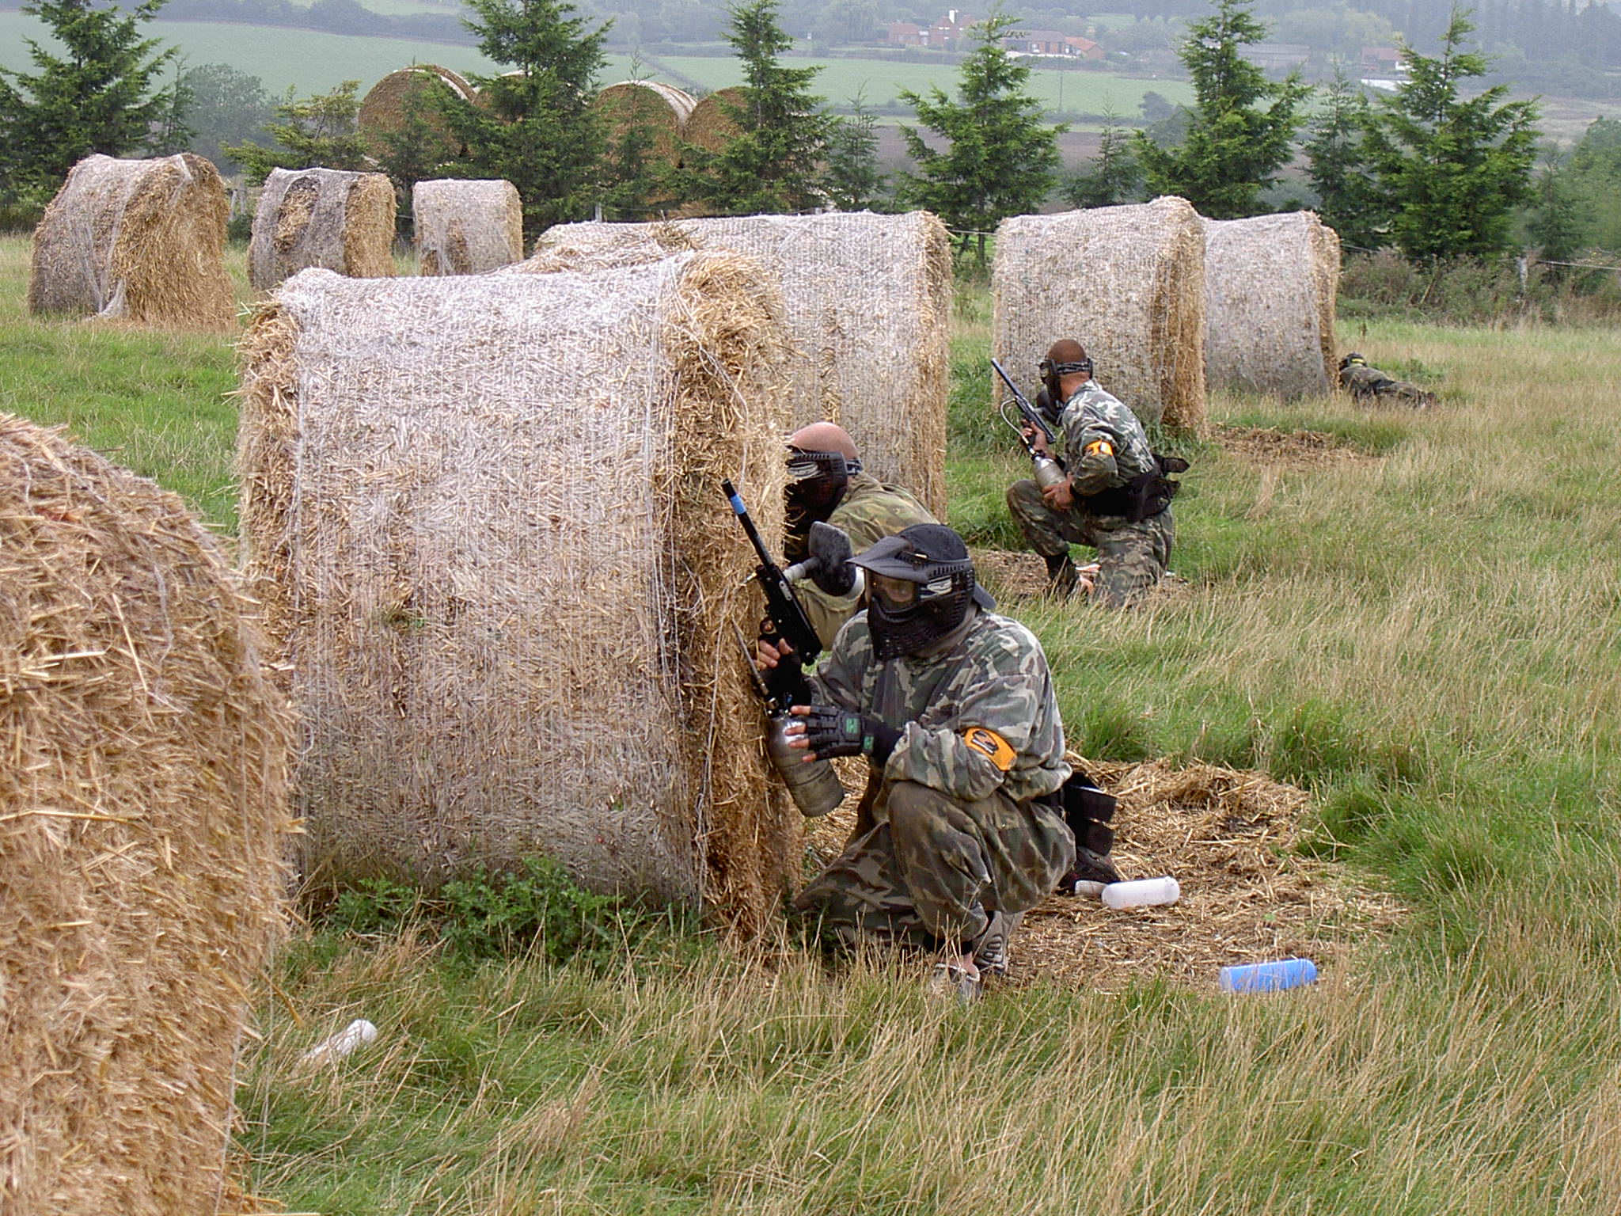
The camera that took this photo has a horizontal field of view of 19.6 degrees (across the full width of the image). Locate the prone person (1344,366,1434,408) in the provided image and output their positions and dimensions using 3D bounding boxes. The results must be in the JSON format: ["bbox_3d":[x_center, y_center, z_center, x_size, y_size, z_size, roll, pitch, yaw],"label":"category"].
[{"bbox_3d":[4.568,-1.736,37.000,0.520,0.360,1.650,0,11,-22],"label":"prone person"}]

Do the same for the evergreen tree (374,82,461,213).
[{"bbox_3d":[-5.097,-5.604,60.500,1.250,2.520,1.250,2,6,0],"label":"evergreen tree"}]

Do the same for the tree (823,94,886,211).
[{"bbox_3d":[0.730,-7.142,76.000,1.300,2.400,1.300,2,6,0],"label":"tree"}]

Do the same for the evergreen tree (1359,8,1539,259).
[{"bbox_3d":[9.940,-7.334,73.000,2.800,4.000,2.800,2,6,0],"label":"evergreen tree"}]

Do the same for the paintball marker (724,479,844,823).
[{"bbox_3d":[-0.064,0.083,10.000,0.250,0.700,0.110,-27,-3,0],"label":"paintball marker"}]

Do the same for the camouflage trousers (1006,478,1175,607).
[{"bbox_3d":[1.145,-0.262,19.200,0.680,0.540,0.500,2,6,3],"label":"camouflage trousers"}]

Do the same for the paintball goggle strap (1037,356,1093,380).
[{"bbox_3d":[1.038,-0.971,19.000,0.190,0.080,0.210,-3,2,-41],"label":"paintball goggle strap"}]

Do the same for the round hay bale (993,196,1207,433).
[{"bbox_3d":[1.872,-1.889,30.300,1.170,1.470,1.500,1,6,13],"label":"round hay bale"}]

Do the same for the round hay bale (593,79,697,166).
[{"bbox_3d":[-2.652,-7.575,74.000,1.500,1.500,1.200,1,6,12],"label":"round hay bale"}]

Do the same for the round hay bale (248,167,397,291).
[{"bbox_3d":[-5.927,-4.617,57.000,1.250,1.500,1.500,4,6,18],"label":"round hay bale"}]

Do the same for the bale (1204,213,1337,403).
[{"bbox_3d":[3.529,-2.351,36.300,1.150,1.450,1.500,1,6,10],"label":"bale"}]

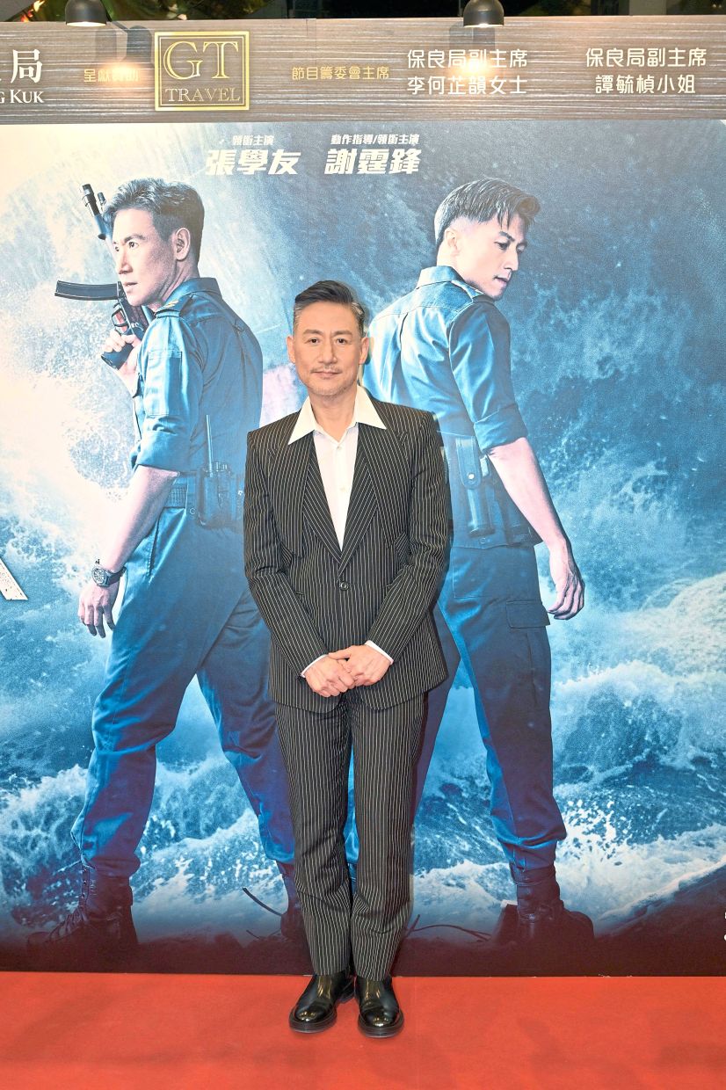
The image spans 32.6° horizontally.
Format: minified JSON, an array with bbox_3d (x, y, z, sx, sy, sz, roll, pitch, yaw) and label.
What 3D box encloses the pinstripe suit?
[{"bbox_3d":[-0.041,0.338,2.985,0.485,1.385,0.300,0,3,1],"label":"pinstripe suit"}]

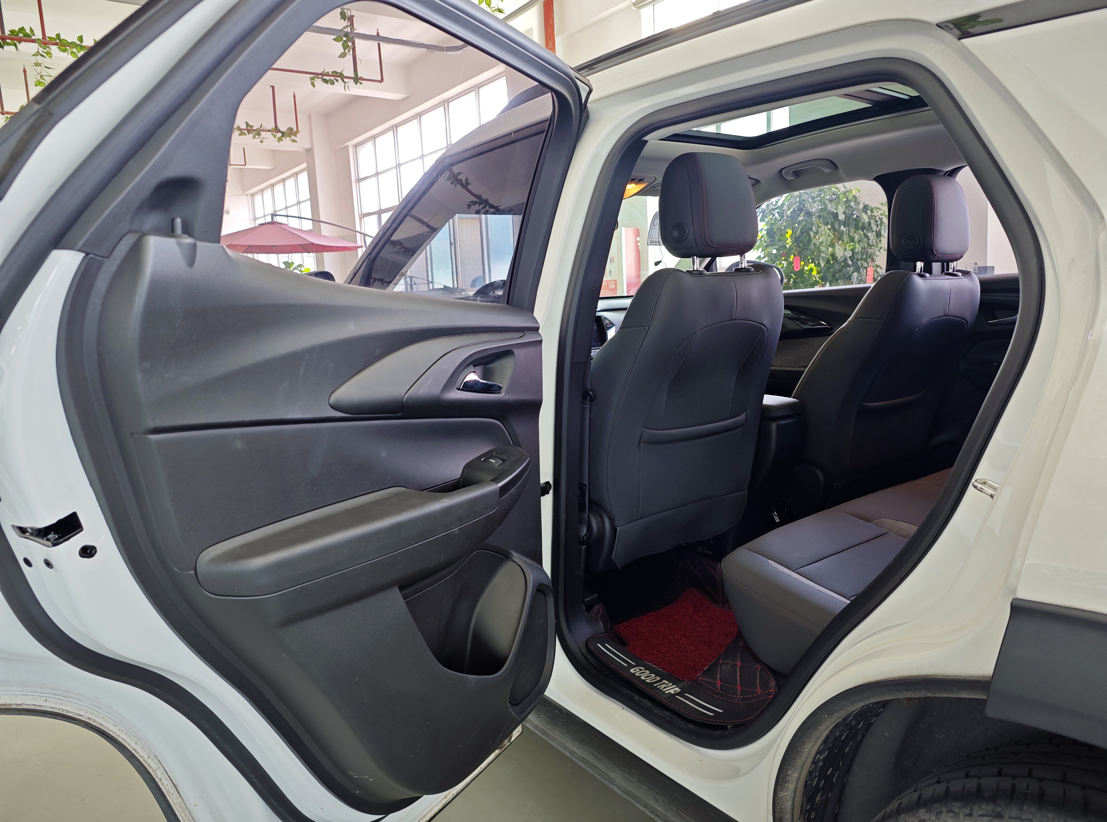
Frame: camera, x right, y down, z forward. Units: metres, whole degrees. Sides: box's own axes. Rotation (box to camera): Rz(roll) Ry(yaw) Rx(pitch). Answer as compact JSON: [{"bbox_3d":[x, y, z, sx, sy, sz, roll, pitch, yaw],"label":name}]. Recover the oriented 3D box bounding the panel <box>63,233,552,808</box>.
[{"bbox_3d":[-0.169,0.166,0.966,0.150,0.750,0.790,0,7,30],"label":"panel"}]

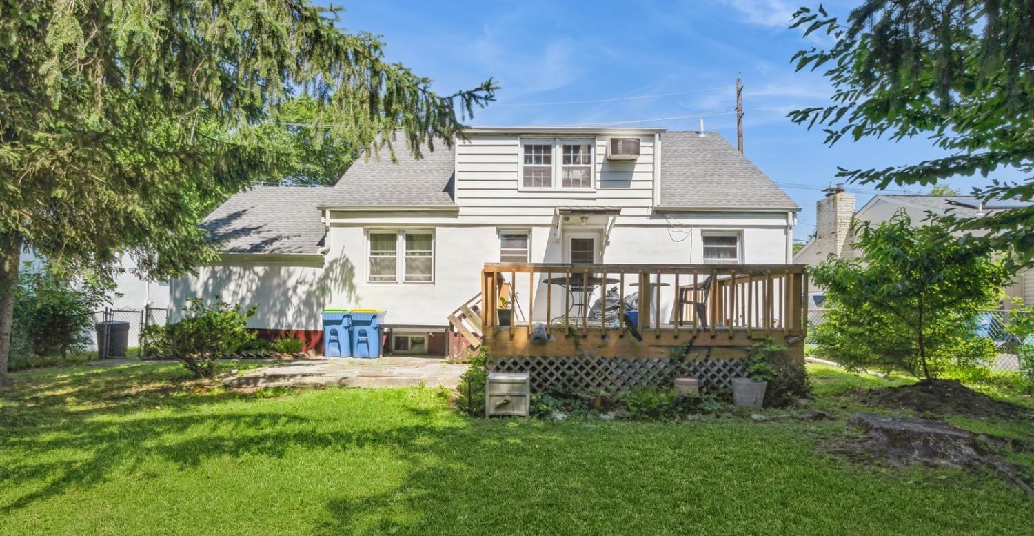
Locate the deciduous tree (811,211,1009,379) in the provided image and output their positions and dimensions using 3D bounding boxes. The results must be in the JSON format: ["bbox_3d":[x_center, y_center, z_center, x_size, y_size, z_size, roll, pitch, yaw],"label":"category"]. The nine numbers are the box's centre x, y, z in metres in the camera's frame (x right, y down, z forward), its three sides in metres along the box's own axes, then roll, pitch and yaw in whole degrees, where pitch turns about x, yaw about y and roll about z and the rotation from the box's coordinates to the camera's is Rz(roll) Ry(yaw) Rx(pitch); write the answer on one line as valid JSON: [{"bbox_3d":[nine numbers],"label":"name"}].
[{"bbox_3d":[6.150,0.430,7.300,2.650,2.650,2.500,0,-3,0],"label":"deciduous tree"}]

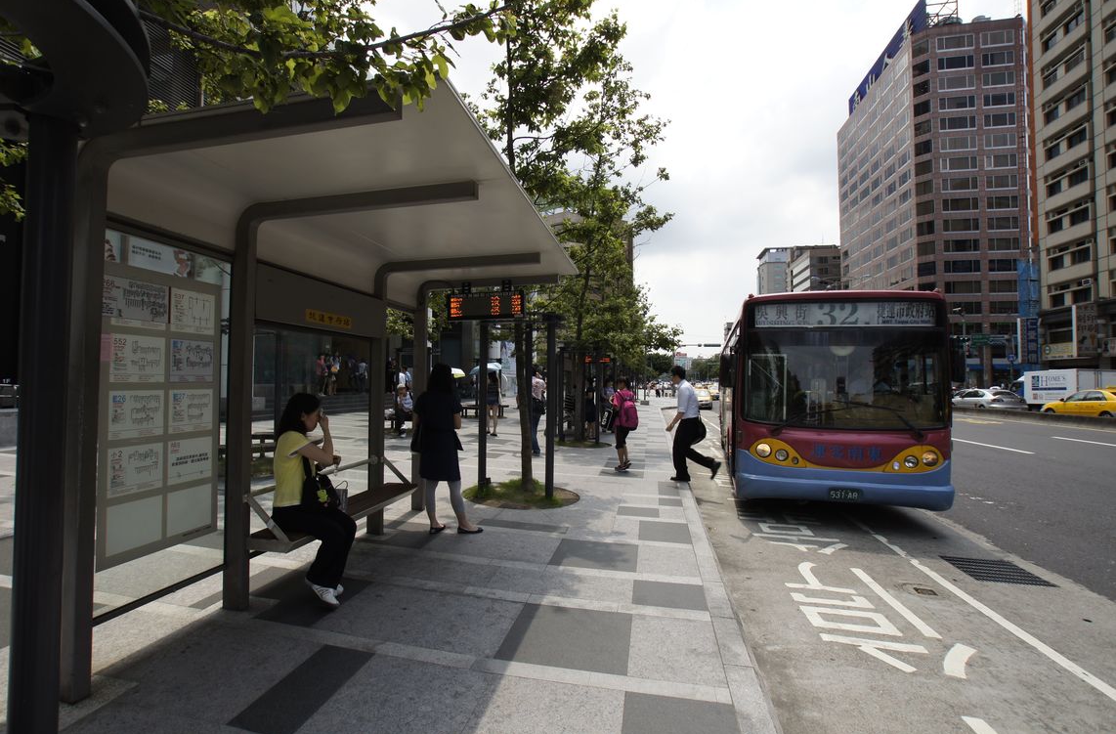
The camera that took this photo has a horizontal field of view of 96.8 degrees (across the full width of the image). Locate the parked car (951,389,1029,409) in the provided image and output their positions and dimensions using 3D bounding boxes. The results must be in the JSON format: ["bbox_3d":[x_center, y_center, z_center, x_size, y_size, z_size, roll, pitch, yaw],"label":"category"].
[{"bbox_3d":[24.046,1.929,27.973,1.760,1.450,4.500,0,-2,11],"label":"parked car"}]

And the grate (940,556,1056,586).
[{"bbox_3d":[3.804,1.795,4.320,0.555,0.050,0.613,0,-2,11],"label":"grate"}]

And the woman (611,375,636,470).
[{"bbox_3d":[1.121,0.962,8.480,0.430,1.566,0.430,-1,-2,26],"label":"woman"}]

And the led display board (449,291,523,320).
[{"bbox_3d":[-0.800,-0.683,5.650,0.896,0.315,0.140,0,-2,11],"label":"led display board"}]

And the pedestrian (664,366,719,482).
[{"bbox_3d":[2.027,0.846,7.493,0.815,1.725,0.500,0,-2,11],"label":"pedestrian"}]

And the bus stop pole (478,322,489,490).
[{"bbox_3d":[-0.994,0.521,6.567,0.110,2.320,0.110,0,-2,11],"label":"bus stop pole"}]

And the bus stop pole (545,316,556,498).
[{"bbox_3d":[-0.099,0.517,6.475,0.108,2.320,0.108,0,-2,11],"label":"bus stop pole"}]

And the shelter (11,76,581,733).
[{"bbox_3d":[-1.054,0.240,3.896,1.965,2.697,3.625,0,-2,11],"label":"shelter"}]

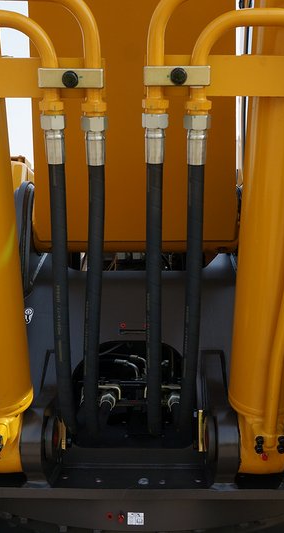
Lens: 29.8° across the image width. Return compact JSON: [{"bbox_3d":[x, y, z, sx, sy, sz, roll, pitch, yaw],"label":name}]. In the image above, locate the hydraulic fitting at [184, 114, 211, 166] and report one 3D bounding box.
[{"bbox_3d":[0.102,-0.234,0.985,0.047,0.090,0.047,0,21,1],"label":"hydraulic fitting"}]

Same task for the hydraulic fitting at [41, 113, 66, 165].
[{"bbox_3d":[-0.162,-0.235,0.985,0.047,0.090,0.047,0,21,1],"label":"hydraulic fitting"}]

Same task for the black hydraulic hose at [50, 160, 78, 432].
[{"bbox_3d":[-0.158,0.085,1.095,0.038,0.596,0.050,0,17,1],"label":"black hydraulic hose"}]

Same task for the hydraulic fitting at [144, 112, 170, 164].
[{"bbox_3d":[0.025,-0.235,0.985,0.047,0.090,0.047,0,21,1],"label":"hydraulic fitting"}]

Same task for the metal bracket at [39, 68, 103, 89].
[{"bbox_3d":[-0.126,-0.336,0.953,0.117,0.034,0.035,0,21,1],"label":"metal bracket"}]

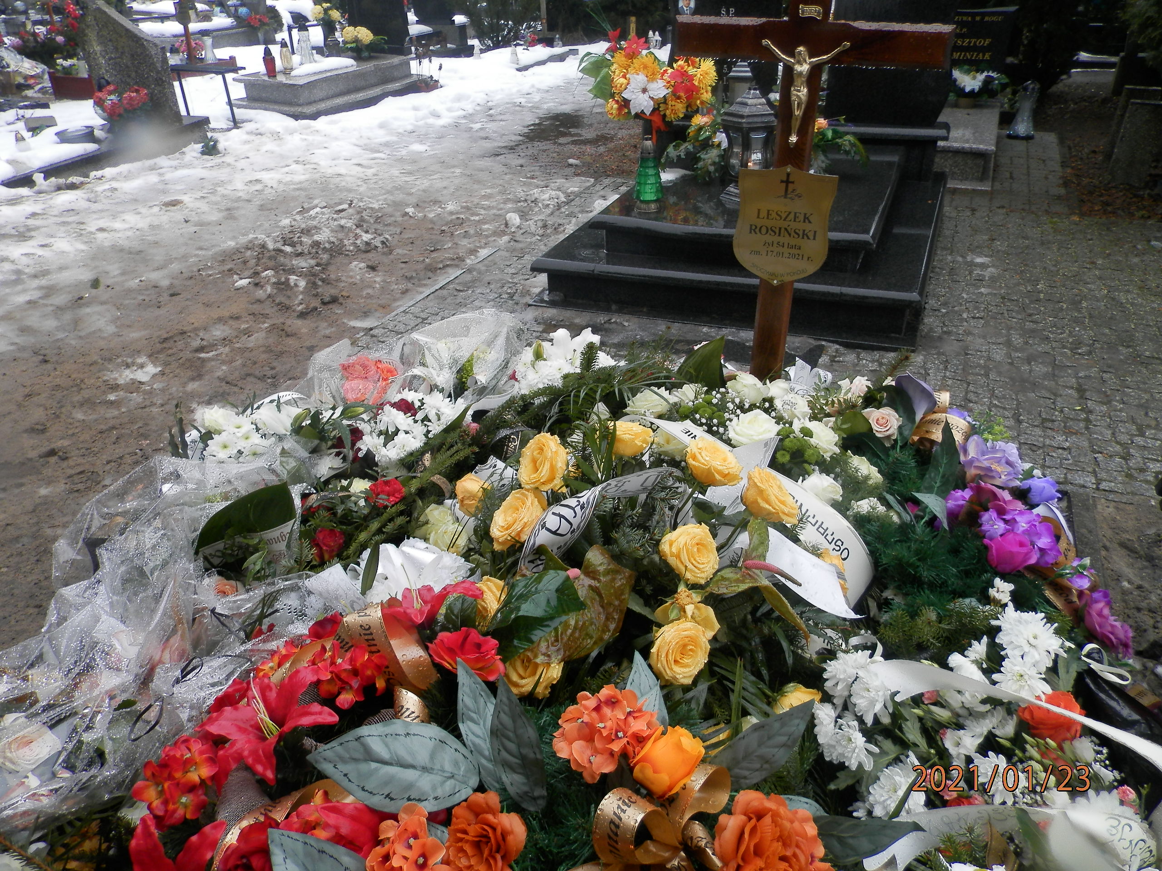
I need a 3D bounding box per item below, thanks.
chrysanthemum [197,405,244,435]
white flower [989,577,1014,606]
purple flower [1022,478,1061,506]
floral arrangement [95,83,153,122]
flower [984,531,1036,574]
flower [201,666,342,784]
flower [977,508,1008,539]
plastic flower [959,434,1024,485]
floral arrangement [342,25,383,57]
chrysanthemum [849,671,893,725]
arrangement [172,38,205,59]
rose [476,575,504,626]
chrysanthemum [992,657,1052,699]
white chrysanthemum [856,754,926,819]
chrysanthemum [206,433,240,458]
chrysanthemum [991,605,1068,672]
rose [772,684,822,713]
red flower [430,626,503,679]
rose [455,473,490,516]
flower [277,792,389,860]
[{"bbox_3d":[-0.759,-0.033,1.760,0.090,0.052,0.078,-18,54,-22],"label":"chrysanthemum"},{"bbox_3d":[0.587,0.218,1.170,0.034,0.035,0.032,6,32,11],"label":"white flower"},{"bbox_3d":[0.747,0.090,1.360,0.054,0.042,0.050,4,32,11],"label":"purple flower"},{"bbox_3d":[-3.773,-2.728,6.900,0.460,0.290,0.320,10,34,21],"label":"floral arrangement"},{"bbox_3d":[0.675,0.183,1.320,0.078,0.068,0.072,-7,30,0],"label":"flower"},{"bbox_3d":[-0.366,0.342,0.980,0.150,0.083,0.125,6,36,0],"label":"flower"},{"bbox_3d":[0.666,0.143,1.360,0.049,0.040,0.045,14,36,27],"label":"flower"},{"bbox_3d":[0.694,0.044,1.420,0.106,0.068,0.095,20,81,21],"label":"plastic flower"},{"bbox_3d":[-2.211,-4.005,8.500,0.420,0.340,0.360,-10,32,-10],"label":"floral arrangement"},{"bbox_3d":[0.363,0.329,1.050,0.056,0.060,0.048,6,-4,15],"label":"chrysanthemum"},{"bbox_3d":[-5.047,-4.983,10.800,0.430,0.270,0.320,10,34,21],"label":"arrangement"},{"bbox_3d":[-0.129,0.243,1.240,0.070,0.060,0.074,-13,56,-16],"label":"rose"},{"bbox_3d":[0.582,0.318,1.110,0.076,0.040,0.070,-7,61,-7],"label":"chrysanthemum"},{"bbox_3d":[0.383,0.431,1.030,0.080,0.045,0.080,2,66,7],"label":"white chrysanthemum"},{"bbox_3d":[-0.734,0.021,1.720,0.073,0.042,0.070,-23,55,-19],"label":"chrysanthemum"},{"bbox_3d":[0.556,0.251,1.040,0.090,0.055,0.088,-8,58,13],"label":"chrysanthemum"},{"bbox_3d":[0.263,0.326,1.020,0.070,0.060,0.070,28,55,1],"label":"rose"},{"bbox_3d":[-0.150,0.285,1.090,0.094,0.060,0.085,-20,51,-25],"label":"red flower"},{"bbox_3d":[-0.181,0.098,1.400,0.064,0.068,0.064,-9,32,-8],"label":"rose"},{"bbox_3d":[-0.270,0.428,0.920,0.120,0.070,0.100,-19,35,-23],"label":"flower"}]

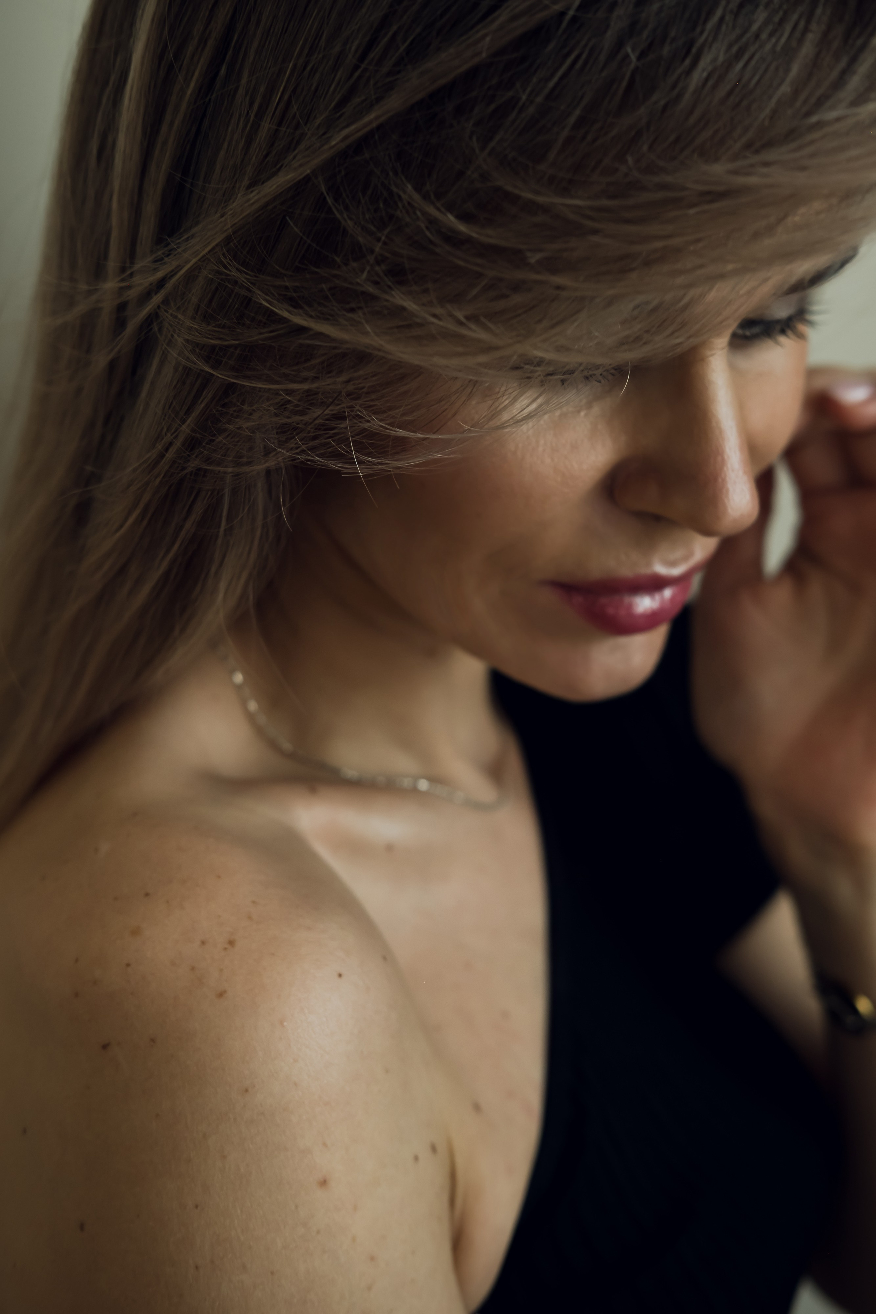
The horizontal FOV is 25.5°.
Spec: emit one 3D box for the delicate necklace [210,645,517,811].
[{"bbox_3d":[-0.027,0.011,0.660,0.116,0.060,0.112,16,29,32],"label":"delicate necklace"}]

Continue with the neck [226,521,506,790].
[{"bbox_3d":[-0.026,-0.004,0.642,0.110,0.105,0.105,7,30,-4],"label":"neck"}]

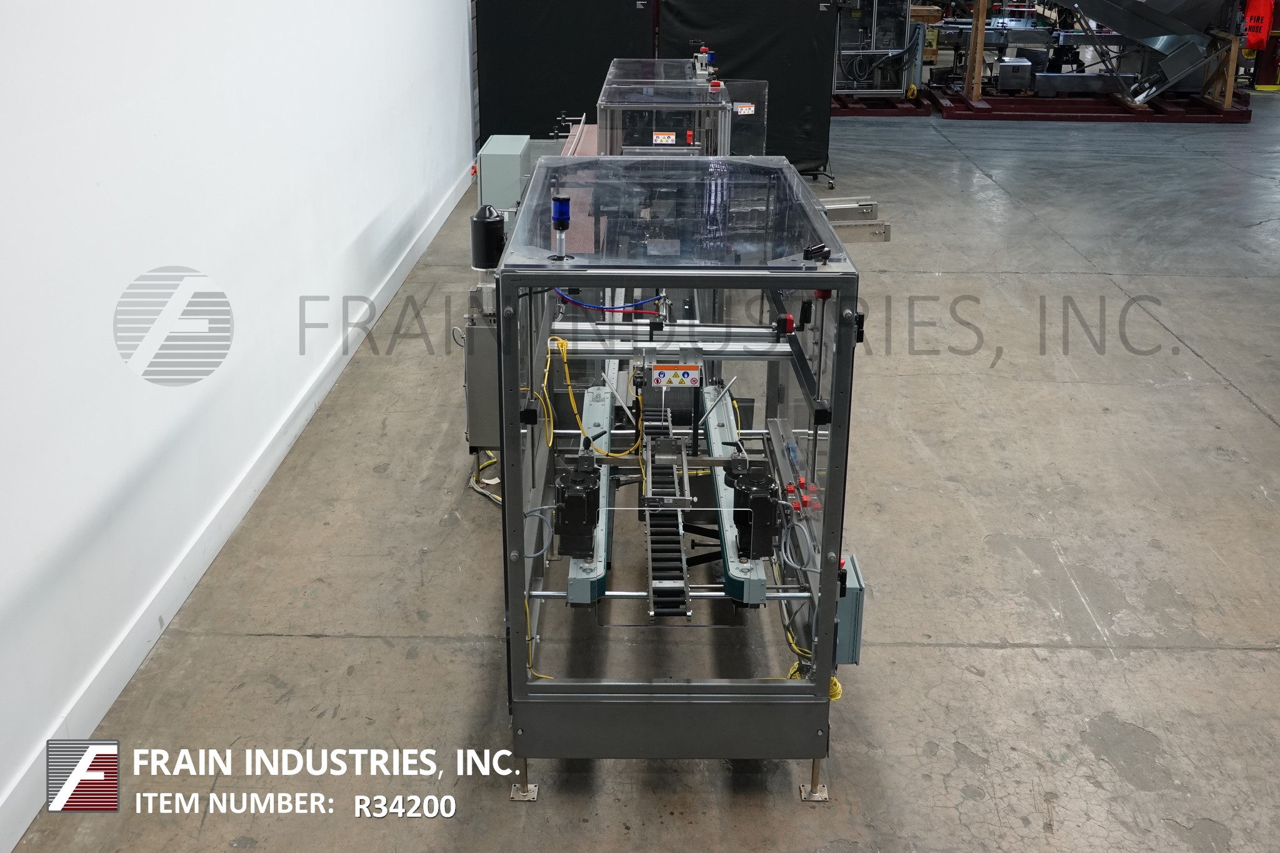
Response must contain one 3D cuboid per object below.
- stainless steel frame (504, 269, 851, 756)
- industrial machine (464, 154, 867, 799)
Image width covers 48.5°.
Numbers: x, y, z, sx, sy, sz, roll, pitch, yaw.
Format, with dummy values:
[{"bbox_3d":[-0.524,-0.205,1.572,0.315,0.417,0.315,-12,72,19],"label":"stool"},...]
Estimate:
[{"bbox_3d":[0.115,0.068,5.737,1.180,1.840,1.700,0,20,-1],"label":"stainless steel frame"},{"bbox_3d":[0.107,-0.003,6.031,1.410,2.151,2.300,0,20,-1],"label":"industrial machine"}]

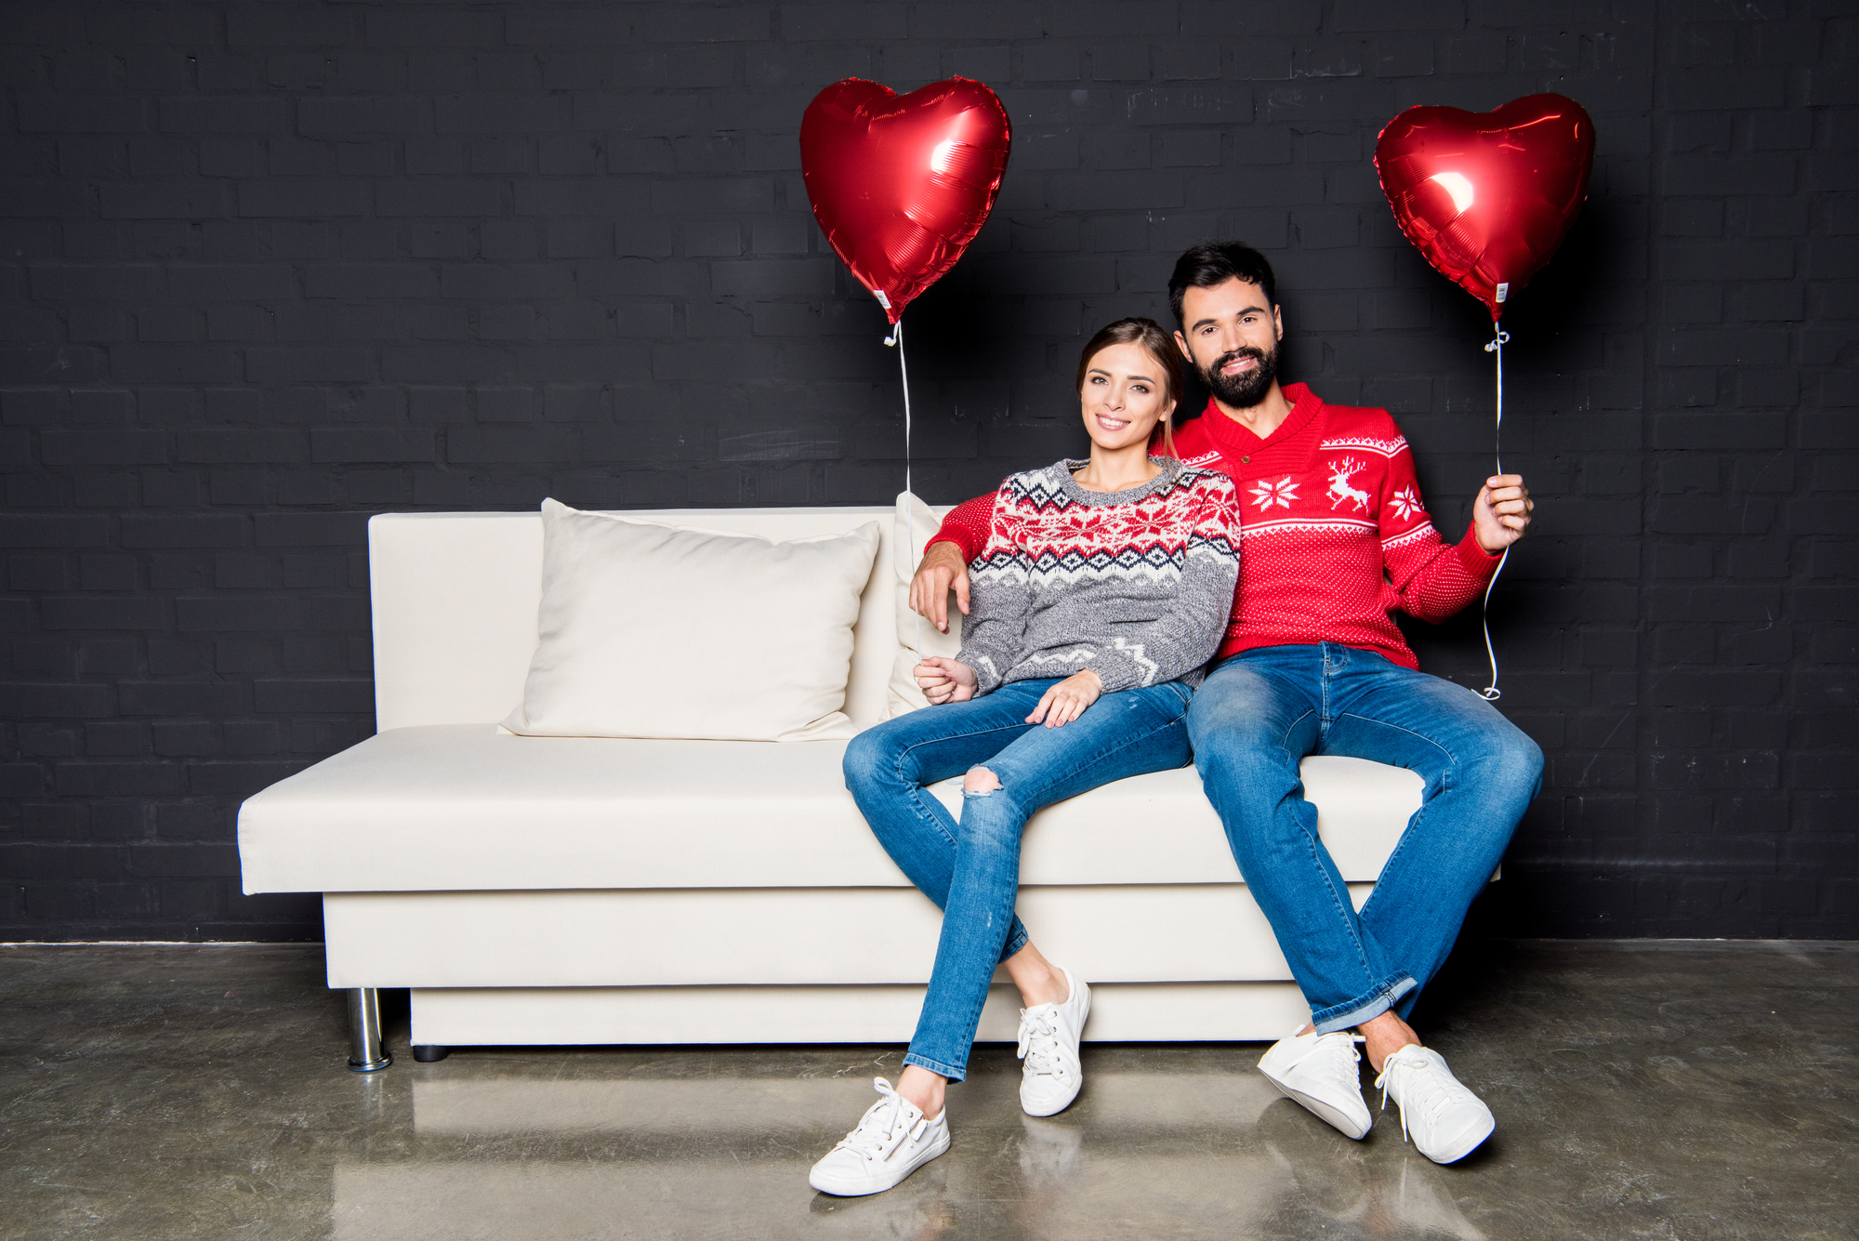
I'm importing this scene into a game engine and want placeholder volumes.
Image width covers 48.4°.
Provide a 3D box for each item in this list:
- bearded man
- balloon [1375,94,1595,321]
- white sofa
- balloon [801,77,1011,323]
[{"bbox_3d":[0.485,0.035,3.154,0.990,1.310,0.920,0,5,3],"label":"bearded man"},{"bbox_3d":[0.911,-0.678,3.388,0.380,0.390,0.200,-4,-3,-2],"label":"balloon"},{"bbox_3d":[-0.088,0.241,3.482,1.873,0.850,0.850,-1,5,0],"label":"white sofa"},{"bbox_3d":[-0.036,-0.654,3.224,0.370,0.390,0.200,3,6,24],"label":"balloon"}]

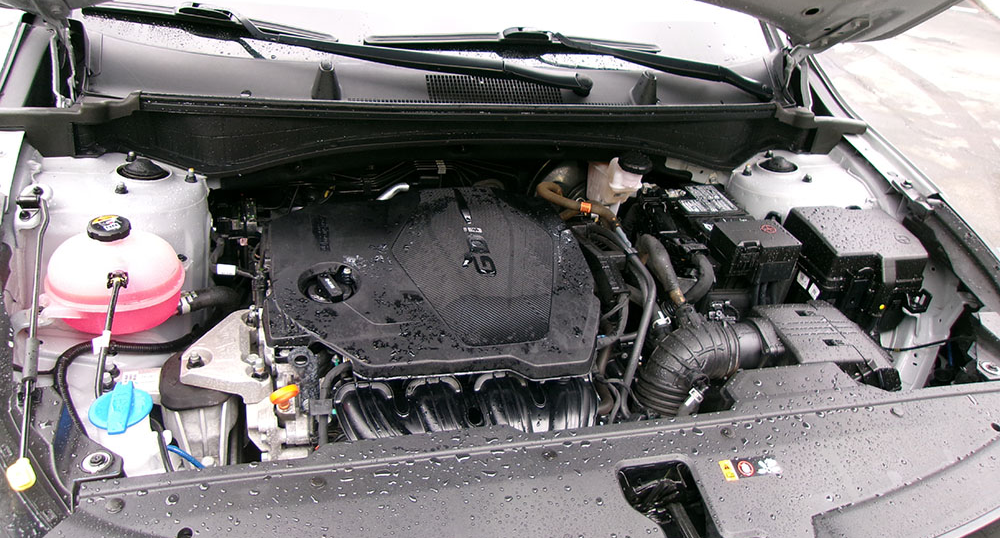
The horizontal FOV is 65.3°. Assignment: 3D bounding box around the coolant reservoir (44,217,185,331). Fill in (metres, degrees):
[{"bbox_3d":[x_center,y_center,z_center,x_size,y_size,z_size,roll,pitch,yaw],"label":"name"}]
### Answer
[{"bbox_3d":[-0.539,0.008,1.091,0.182,0.172,0.138,-3,34,-17],"label":"coolant reservoir"}]

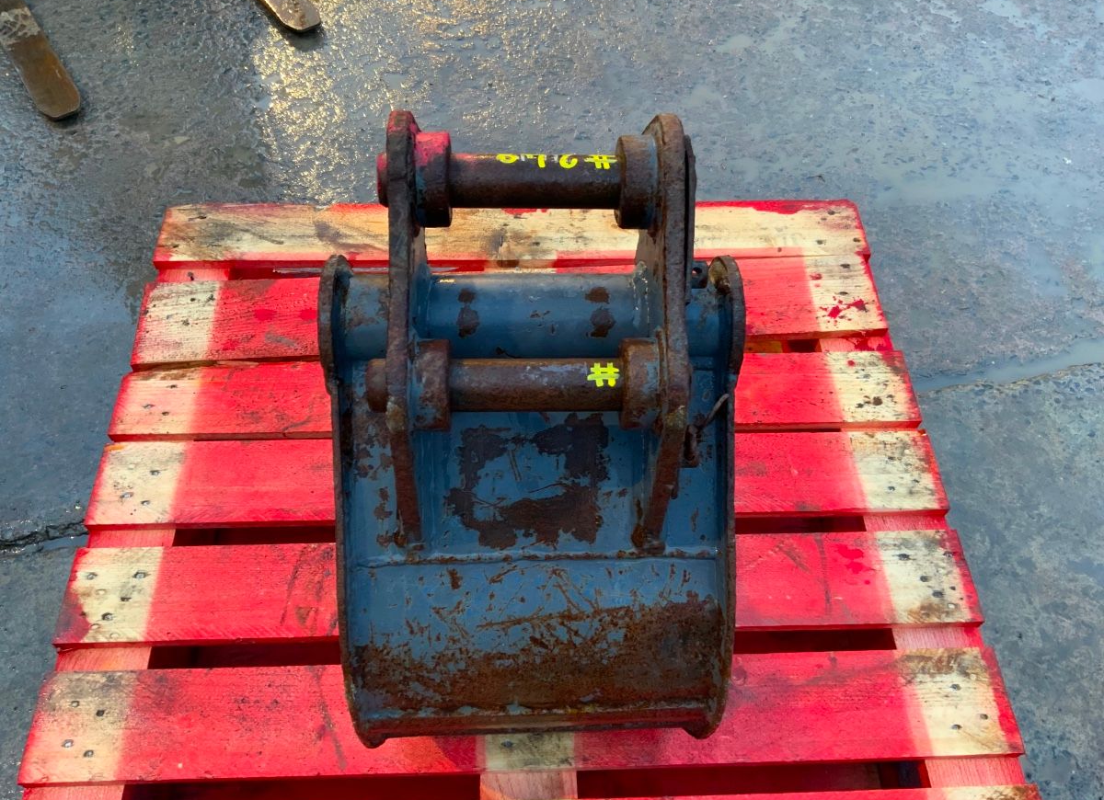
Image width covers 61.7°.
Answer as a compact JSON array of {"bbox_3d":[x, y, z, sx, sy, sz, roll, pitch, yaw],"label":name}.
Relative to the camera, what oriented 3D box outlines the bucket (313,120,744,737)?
[{"bbox_3d":[-0.018,-0.029,0.892,0.372,0.480,0.590,-1,57,-2],"label":"bucket"}]

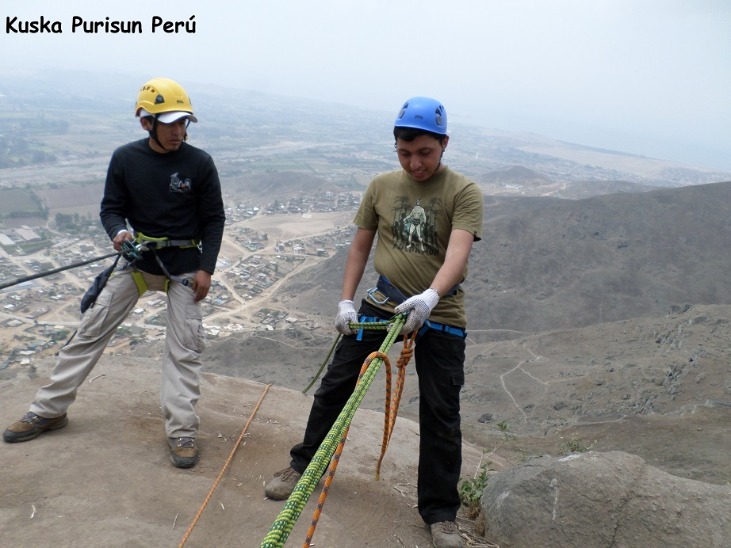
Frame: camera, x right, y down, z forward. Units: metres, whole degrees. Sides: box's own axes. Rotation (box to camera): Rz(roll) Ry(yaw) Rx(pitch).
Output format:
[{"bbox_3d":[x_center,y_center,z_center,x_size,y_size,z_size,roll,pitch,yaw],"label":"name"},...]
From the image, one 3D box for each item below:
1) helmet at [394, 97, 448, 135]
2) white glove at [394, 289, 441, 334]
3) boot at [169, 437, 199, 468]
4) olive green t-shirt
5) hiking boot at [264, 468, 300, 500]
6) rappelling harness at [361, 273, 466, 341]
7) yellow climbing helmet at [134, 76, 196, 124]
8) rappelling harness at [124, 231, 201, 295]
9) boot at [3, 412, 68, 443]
[{"bbox_3d":[0.227,-0.649,2.160,0.210,0.160,0.265,10,18,8],"label":"helmet"},{"bbox_3d":[0.193,0.136,1.960,0.190,0.110,0.110,-38,37,-27],"label":"white glove"},{"bbox_3d":[-0.843,0.766,2.484,0.112,0.130,0.290,-4,19,-16],"label":"boot"},{"bbox_3d":[0.213,-0.110,2.120,0.500,0.620,0.270,5,11,12],"label":"olive green t-shirt"},{"bbox_3d":[-0.307,0.849,2.286,0.112,0.130,0.290,17,24,38],"label":"hiking boot"},{"bbox_3d":[0.201,0.131,2.120,0.390,0.250,0.280,8,12,15],"label":"rappelling harness"},{"bbox_3d":[-0.864,-0.762,2.280,0.280,0.170,0.220,18,22,37],"label":"yellow climbing helmet"},{"bbox_3d":[-0.919,-0.052,2.400,0.350,0.280,0.260,-3,17,-21],"label":"rappelling harness"},{"bbox_3d":[-1.603,0.725,2.586,0.290,0.130,0.112,-9,21,-30],"label":"boot"}]

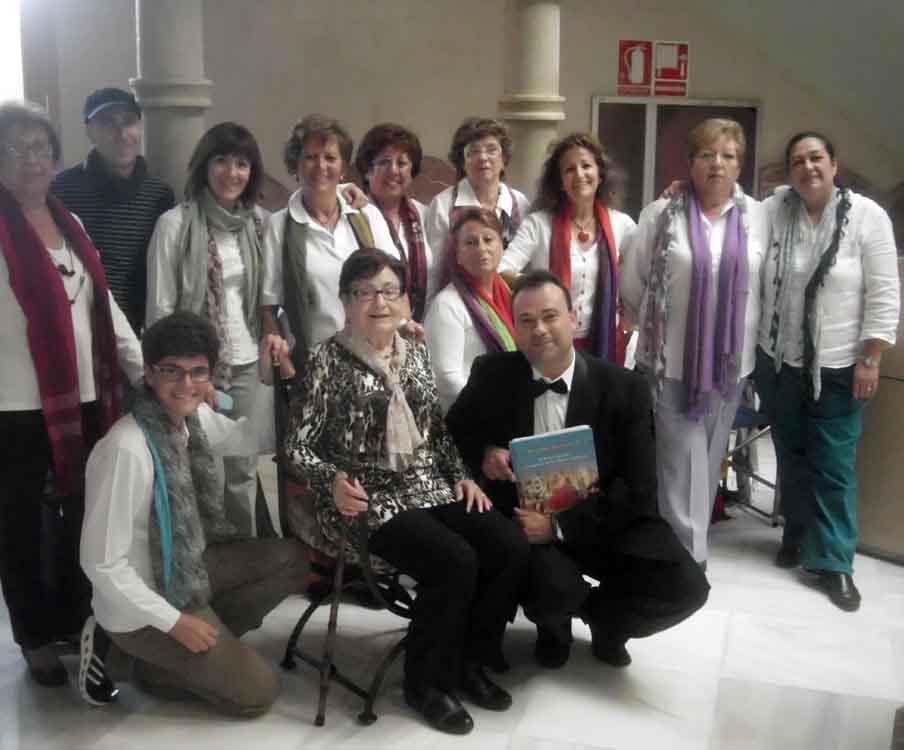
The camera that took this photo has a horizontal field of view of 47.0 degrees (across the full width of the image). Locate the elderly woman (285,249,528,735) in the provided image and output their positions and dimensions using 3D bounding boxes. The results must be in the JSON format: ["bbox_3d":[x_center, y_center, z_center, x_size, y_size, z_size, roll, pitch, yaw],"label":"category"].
[{"bbox_3d":[-0.110,0.261,2.804,0.570,1.190,0.770,-5,9,-34],"label":"elderly woman"}]

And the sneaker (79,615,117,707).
[{"bbox_3d":[-0.930,0.761,2.761,0.110,0.255,0.100,-3,5,15],"label":"sneaker"}]

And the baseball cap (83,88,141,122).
[{"bbox_3d":[-1.171,-0.929,3.586,0.185,0.130,0.250,-3,11,-17],"label":"baseball cap"}]

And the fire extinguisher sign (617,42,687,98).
[{"bbox_3d":[1.105,-1.686,5.720,0.430,0.297,0.010,-2,7,-12],"label":"fire extinguisher sign"}]

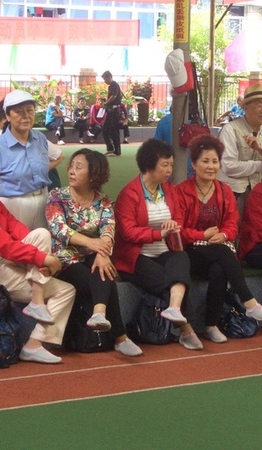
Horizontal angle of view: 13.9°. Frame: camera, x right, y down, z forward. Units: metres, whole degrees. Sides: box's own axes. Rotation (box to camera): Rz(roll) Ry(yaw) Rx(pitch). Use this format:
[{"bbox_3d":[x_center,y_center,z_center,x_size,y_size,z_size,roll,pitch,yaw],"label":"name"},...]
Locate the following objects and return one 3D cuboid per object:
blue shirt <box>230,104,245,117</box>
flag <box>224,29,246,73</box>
[{"bbox_3d":[2.682,-2.805,26.560,0.380,0.420,0.450,-4,9,-30],"label":"blue shirt"},{"bbox_3d":[2.710,-4.547,28.000,0.580,1.130,0.150,-1,8,-10],"label":"flag"}]

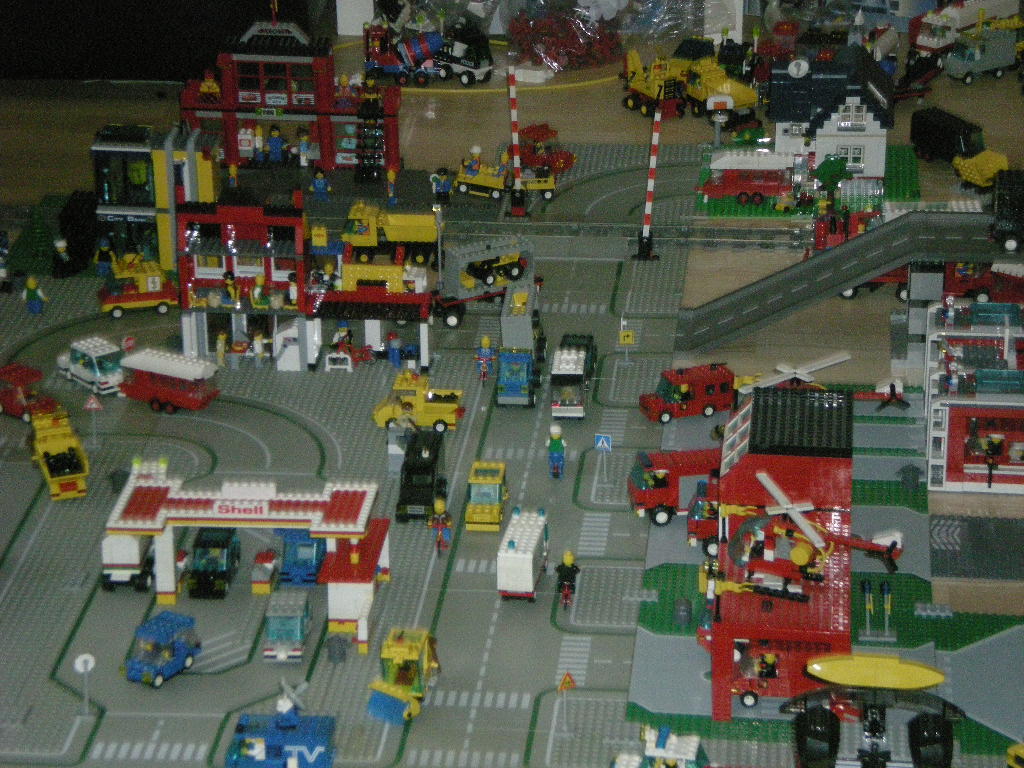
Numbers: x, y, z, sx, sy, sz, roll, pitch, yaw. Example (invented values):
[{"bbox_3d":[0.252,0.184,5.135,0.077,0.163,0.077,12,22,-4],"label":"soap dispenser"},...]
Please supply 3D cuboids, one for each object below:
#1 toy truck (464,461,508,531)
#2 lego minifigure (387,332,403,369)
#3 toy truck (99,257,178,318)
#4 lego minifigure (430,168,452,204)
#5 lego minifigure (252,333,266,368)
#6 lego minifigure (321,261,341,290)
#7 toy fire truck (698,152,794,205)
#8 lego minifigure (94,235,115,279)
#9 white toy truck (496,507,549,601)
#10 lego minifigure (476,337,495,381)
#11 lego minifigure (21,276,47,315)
[{"bbox_3d":[-0.024,0.105,3.215,0.033,0.046,0.093,2,23,5],"label":"toy truck"},{"bbox_3d":[-0.121,-0.037,3.503,0.016,0.039,0.020,15,27,33],"label":"lego minifigure"},{"bbox_3d":[-0.405,-0.105,3.650,0.086,0.057,0.036,-7,23,-16],"label":"toy truck"},{"bbox_3d":[-0.082,-0.232,3.978,0.027,0.042,0.016,4,22,10],"label":"lego minifigure"},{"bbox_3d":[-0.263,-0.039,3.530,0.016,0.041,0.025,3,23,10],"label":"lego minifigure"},{"bbox_3d":[-0.192,-0.112,3.567,0.024,0.041,0.015,18,29,37],"label":"lego minifigure"},{"bbox_3d":[0.276,-0.245,3.987,0.112,0.054,0.046,0,22,0],"label":"toy fire truck"},{"bbox_3d":[-0.457,-0.141,3.785,0.025,0.042,0.014,-2,22,-2],"label":"lego minifigure"},{"bbox_3d":[0.011,0.155,3.073,0.034,0.062,0.090,3,23,9],"label":"white toy truck"},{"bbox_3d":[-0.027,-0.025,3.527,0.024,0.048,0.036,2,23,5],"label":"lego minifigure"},{"bbox_3d":[-0.517,-0.097,3.653,0.027,0.040,0.016,-10,24,-23],"label":"lego minifigure"}]

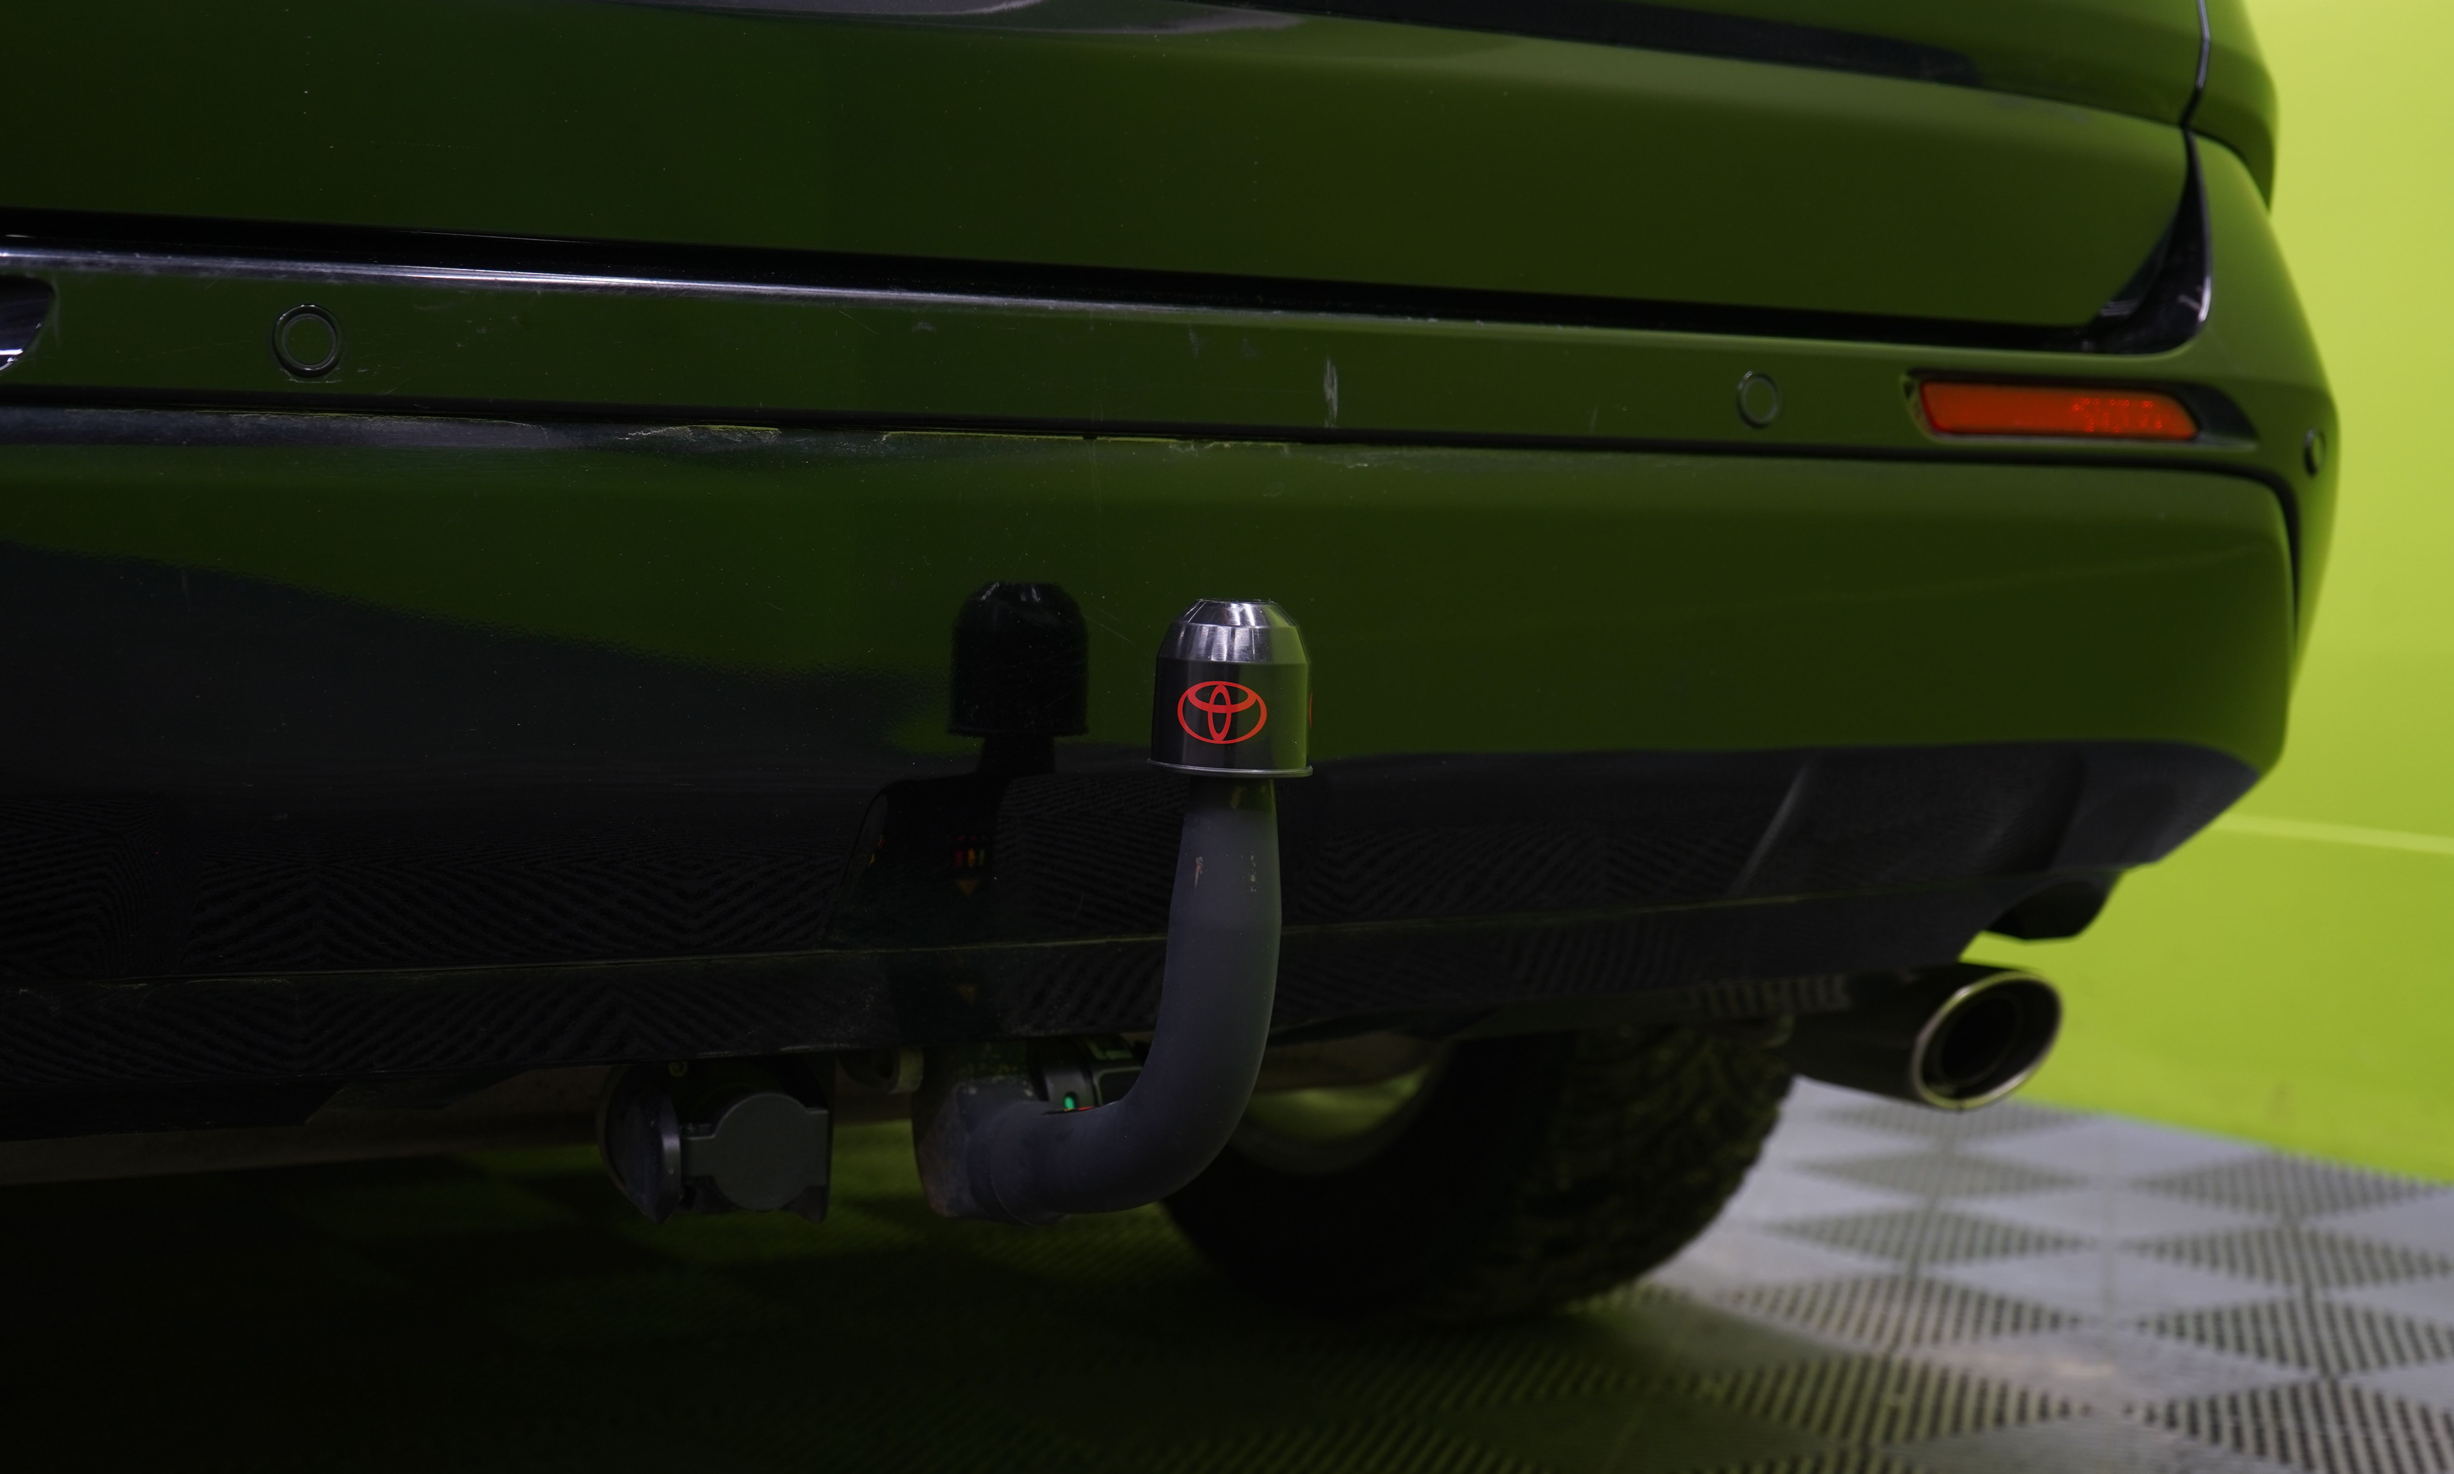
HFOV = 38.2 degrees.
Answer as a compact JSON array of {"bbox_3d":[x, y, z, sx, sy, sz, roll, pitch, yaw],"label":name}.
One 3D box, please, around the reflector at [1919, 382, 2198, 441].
[{"bbox_3d":[0.416,-0.163,1.781,0.204,0.027,0.024,-1,4,-36],"label":"reflector"}]

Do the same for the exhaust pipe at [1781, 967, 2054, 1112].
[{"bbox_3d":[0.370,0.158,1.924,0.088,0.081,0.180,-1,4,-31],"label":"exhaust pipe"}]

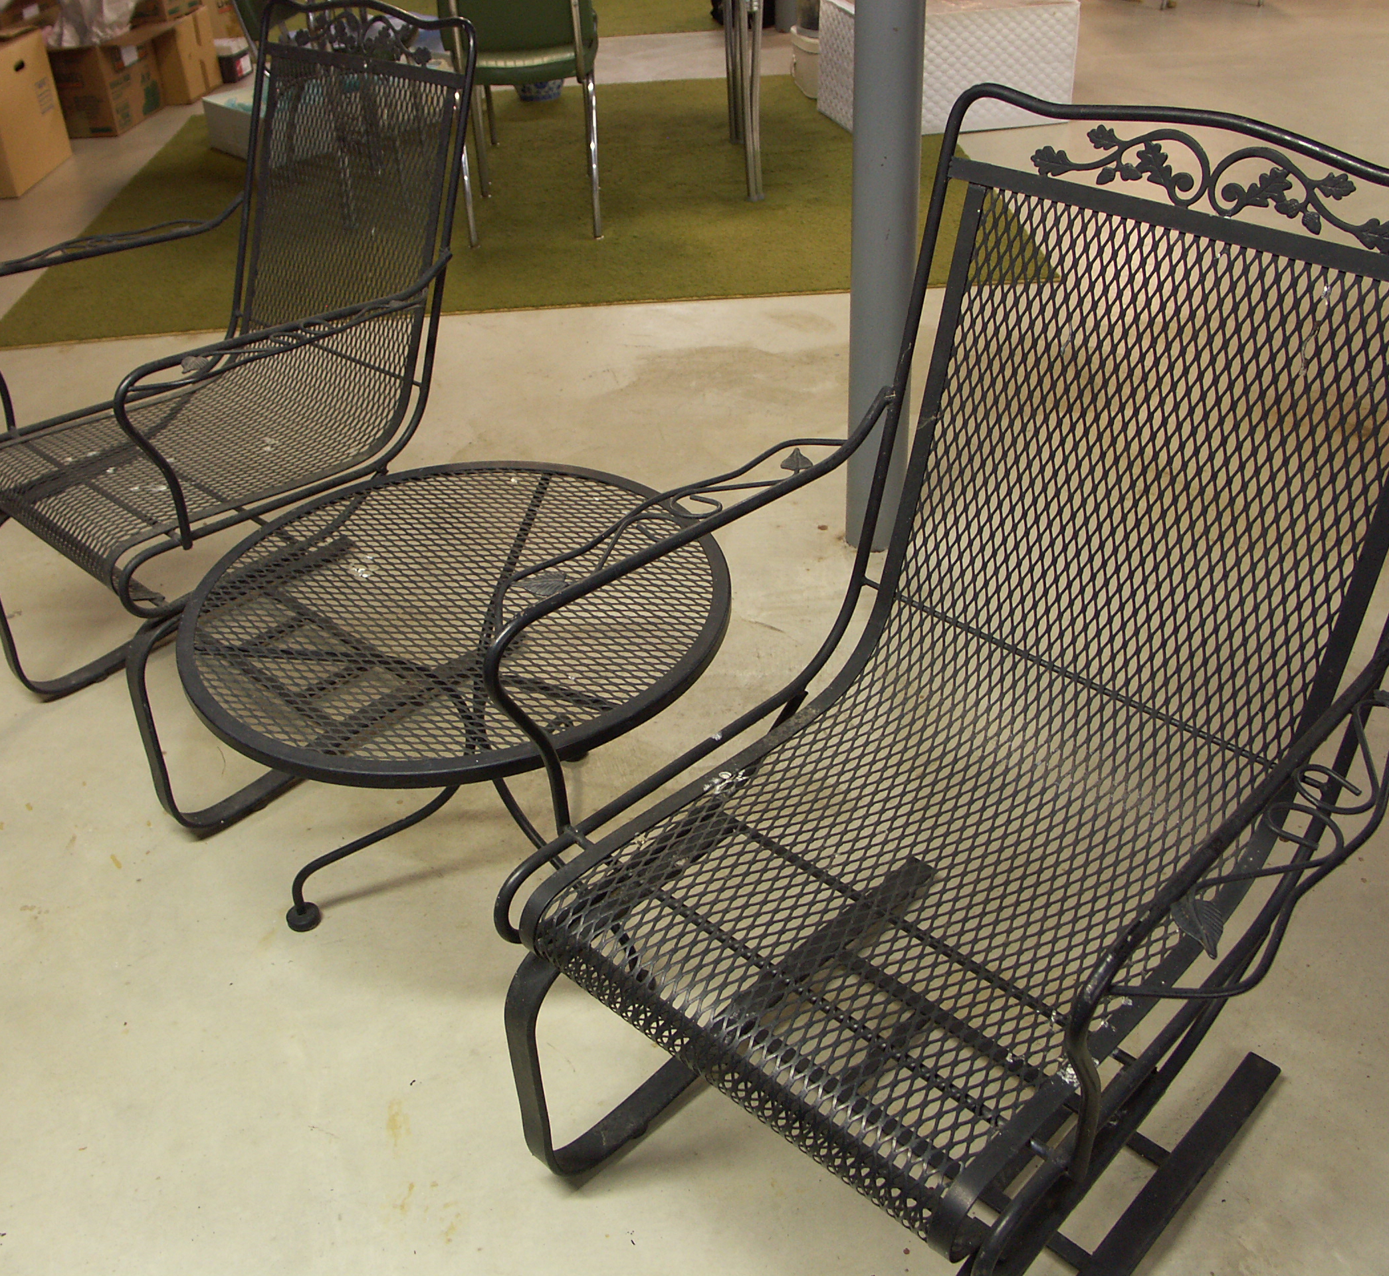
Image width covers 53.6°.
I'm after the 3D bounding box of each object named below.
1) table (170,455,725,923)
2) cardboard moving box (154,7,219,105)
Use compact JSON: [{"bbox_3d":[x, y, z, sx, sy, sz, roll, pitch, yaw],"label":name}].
[{"bbox_3d":[-0.254,0.132,1.647,0.610,0.442,0.610,-3,35,0],"label":"table"},{"bbox_3d":[-2.096,-2.233,5.294,0.380,0.270,0.340,0,35,4],"label":"cardboard moving box"}]

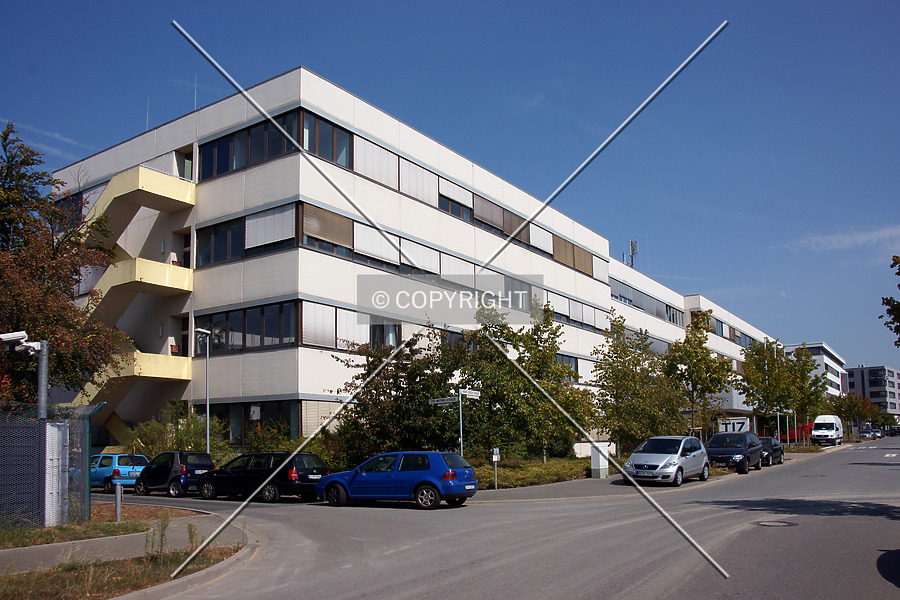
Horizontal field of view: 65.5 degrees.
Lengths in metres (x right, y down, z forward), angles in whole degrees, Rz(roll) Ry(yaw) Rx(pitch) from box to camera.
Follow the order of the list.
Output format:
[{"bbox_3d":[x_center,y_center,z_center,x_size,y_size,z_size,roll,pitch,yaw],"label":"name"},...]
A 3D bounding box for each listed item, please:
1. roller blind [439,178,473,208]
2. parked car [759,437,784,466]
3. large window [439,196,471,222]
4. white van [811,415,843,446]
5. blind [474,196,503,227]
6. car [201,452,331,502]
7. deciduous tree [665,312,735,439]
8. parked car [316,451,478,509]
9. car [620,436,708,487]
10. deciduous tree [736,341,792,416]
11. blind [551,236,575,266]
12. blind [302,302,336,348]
[{"bbox_3d":[0.383,-6.044,39.827,0.100,0.982,3.435,-7,-11,33],"label":"roller blind"},{"bbox_3d":[16.489,8.099,37.473,1.760,1.430,4.400,-7,-11,33],"label":"parked car"},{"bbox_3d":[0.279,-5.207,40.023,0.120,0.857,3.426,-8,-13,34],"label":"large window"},{"bbox_3d":[34.700,12.150,64.600,2.000,2.700,5.900,-8,-13,34],"label":"white van"},{"bbox_3d":[2.398,-5.327,42.740,0.100,1.426,3.436,-7,-11,33],"label":"blind"},{"bbox_3d":[-6.018,5.520,22.064,4.400,1.480,1.740,-5,-12,25],"label":"car"},{"bbox_3d":[10.413,3.875,29.283,2.900,6.843,2.900,-7,-11,33],"label":"deciduous tree"},{"bbox_3d":[-1.430,4.600,18.200,4.150,1.450,1.740,-6,-12,24],"label":"parked car"},{"bbox_3d":[7.184,5.265,23.205,1.760,1.590,3.840,-9,-14,39],"label":"car"},{"bbox_3d":[18.800,5.950,41.400,3.300,7.300,3.300,-8,-13,34],"label":"deciduous tree"},{"bbox_3d":[8.387,-3.523,51.467,0.100,1.918,3.357,-7,-11,33],"label":"blind"},{"bbox_3d":[-5.541,1.087,29.788,0.100,1.734,1.913,-8,-13,34],"label":"blind"}]

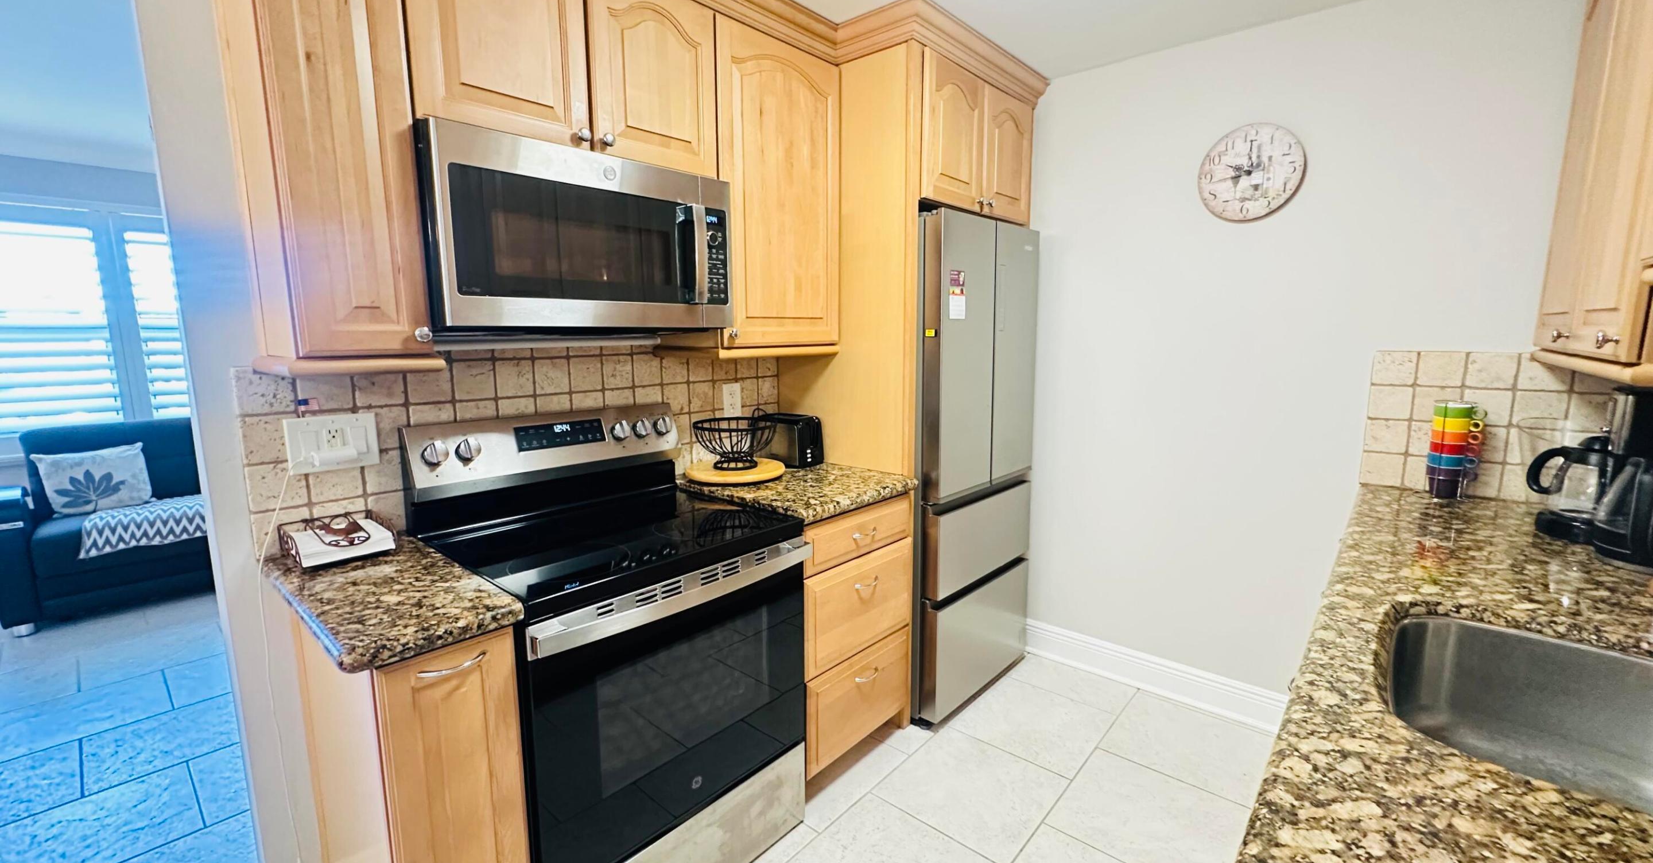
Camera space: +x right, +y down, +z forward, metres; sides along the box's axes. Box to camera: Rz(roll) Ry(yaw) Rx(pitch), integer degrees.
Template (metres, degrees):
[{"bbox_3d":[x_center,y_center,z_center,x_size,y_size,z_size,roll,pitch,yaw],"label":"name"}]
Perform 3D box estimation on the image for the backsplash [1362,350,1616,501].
[{"bbox_3d":[1.956,-0.009,1.915,0.630,0.429,0.012,7,11,40],"label":"backsplash"}]

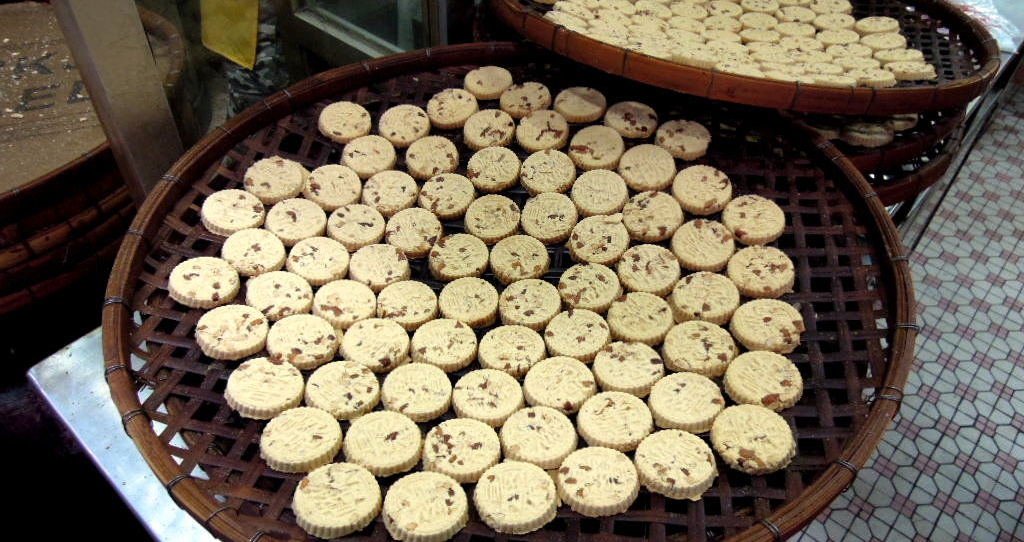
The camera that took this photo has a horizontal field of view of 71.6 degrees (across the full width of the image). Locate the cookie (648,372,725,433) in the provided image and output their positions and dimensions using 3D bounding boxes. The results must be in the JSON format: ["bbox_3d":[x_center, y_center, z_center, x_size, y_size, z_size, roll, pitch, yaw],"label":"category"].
[{"bbox_3d":[0.141,0.108,0.576,0.059,0.011,0.059,-11,36,0],"label":"cookie"}]

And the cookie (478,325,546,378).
[{"bbox_3d":[0.001,0.062,0.560,0.052,0.009,0.052,-1,40,0],"label":"cookie"}]

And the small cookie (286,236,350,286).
[{"bbox_3d":[-0.174,-0.010,0.641,0.056,0.012,0.056,8,46,0],"label":"small cookie"}]

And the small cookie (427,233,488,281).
[{"bbox_3d":[-0.054,-0.013,0.728,0.059,0.011,0.059,3,48,0],"label":"small cookie"}]

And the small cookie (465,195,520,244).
[{"bbox_3d":[-0.020,-0.053,0.725,0.056,0.011,0.056,1,48,0],"label":"small cookie"}]

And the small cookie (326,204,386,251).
[{"bbox_3d":[-0.142,-0.039,0.649,0.052,0.009,0.052,5,49,-6],"label":"small cookie"}]

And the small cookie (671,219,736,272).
[{"bbox_3d":[0.174,-0.024,0.650,0.056,0.012,0.056,-4,49,0],"label":"small cookie"}]

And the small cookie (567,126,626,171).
[{"bbox_3d":[0.089,-0.129,0.747,0.056,0.012,0.056,-2,55,0],"label":"small cookie"}]

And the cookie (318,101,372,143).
[{"bbox_3d":[-0.170,-0.151,0.723,0.052,0.009,0.052,5,59,-8],"label":"cookie"}]

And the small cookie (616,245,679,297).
[{"bbox_3d":[0.124,-0.001,0.640,0.056,0.012,0.056,-4,46,0],"label":"small cookie"}]

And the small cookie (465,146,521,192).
[{"bbox_3d":[-0.019,-0.109,0.752,0.056,0.012,0.056,-3,52,0],"label":"small cookie"}]

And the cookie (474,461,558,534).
[{"bbox_3d":[0.003,0.147,0.465,0.056,0.011,0.056,-1,31,0],"label":"cookie"}]

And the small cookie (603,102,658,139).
[{"bbox_3d":[0.131,-0.166,0.783,0.056,0.012,0.056,-3,49,0],"label":"small cookie"}]

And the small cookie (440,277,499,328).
[{"bbox_3d":[-0.036,0.025,0.600,0.052,0.009,0.052,2,44,0],"label":"small cookie"}]

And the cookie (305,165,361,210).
[{"bbox_3d":[-0.170,-0.079,0.675,0.052,0.009,0.052,6,53,-8],"label":"cookie"}]

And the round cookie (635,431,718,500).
[{"bbox_3d":[0.107,0.124,0.462,0.052,0.009,0.052,-8,32,0],"label":"round cookie"}]

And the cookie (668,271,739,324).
[{"bbox_3d":[0.169,0.024,0.619,0.056,0.012,0.056,-4,43,0],"label":"cookie"}]

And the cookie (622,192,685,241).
[{"bbox_3d":[0.130,-0.050,0.651,0.052,0.009,0.052,-6,51,8],"label":"cookie"}]

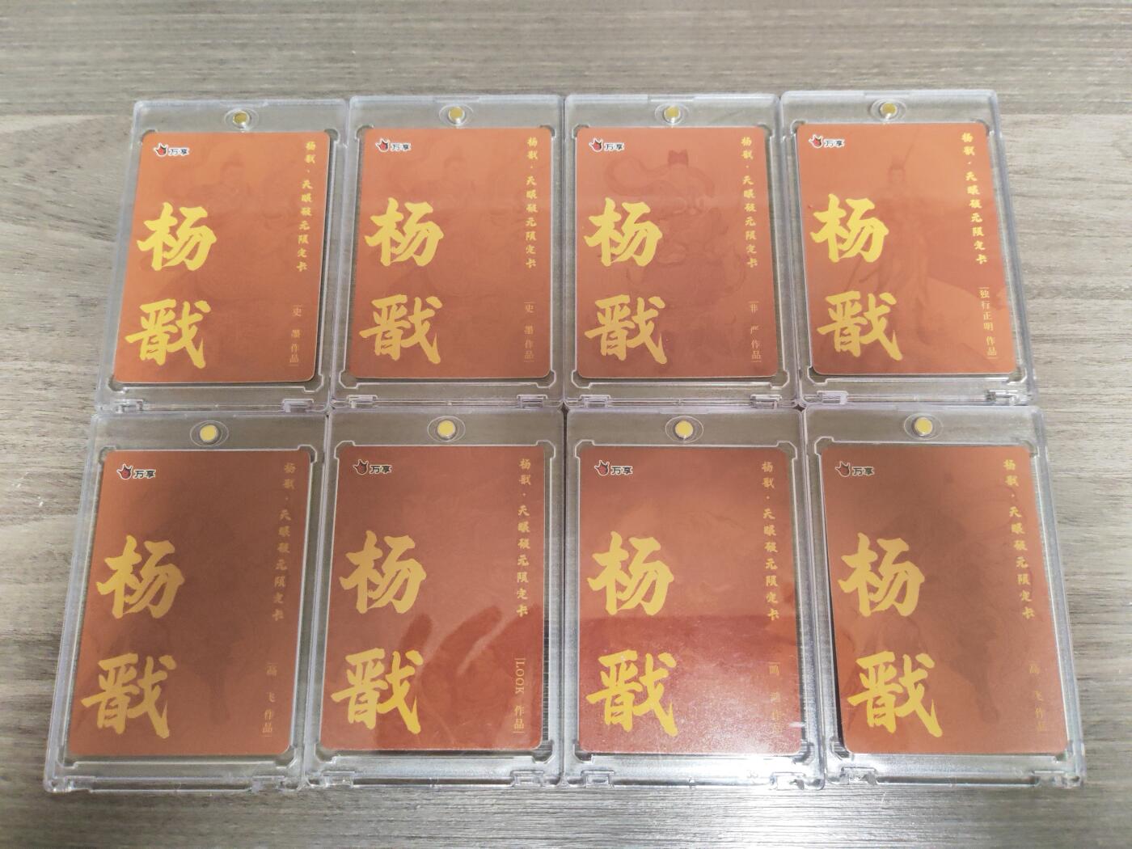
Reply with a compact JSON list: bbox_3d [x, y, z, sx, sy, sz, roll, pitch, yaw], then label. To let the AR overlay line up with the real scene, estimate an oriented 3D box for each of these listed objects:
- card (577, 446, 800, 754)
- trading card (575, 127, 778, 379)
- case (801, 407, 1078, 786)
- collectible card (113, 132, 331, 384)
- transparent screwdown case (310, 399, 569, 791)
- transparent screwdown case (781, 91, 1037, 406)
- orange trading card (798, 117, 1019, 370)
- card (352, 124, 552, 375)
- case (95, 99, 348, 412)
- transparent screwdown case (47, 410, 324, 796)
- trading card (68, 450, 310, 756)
[{"bbox_3d":[0.036,0.050,0.259,0.063,0.001,0.088,1,76,1],"label":"card"},{"bbox_3d":[0.035,-0.057,0.286,0.063,0.001,0.088,0,76,1],"label":"trading card"},{"bbox_3d":[0.107,0.047,0.259,0.072,0.008,0.108,0,76,1],"label":"case"},{"bbox_3d":[-0.111,-0.056,0.287,0.063,0.001,0.088,-1,76,0],"label":"collectible card"},{"bbox_3d":[-0.036,0.048,0.260,0.072,0.007,0.108,0,76,1],"label":"transparent screwdown case"},{"bbox_3d":[0.107,-0.058,0.285,0.072,0.008,0.108,0,76,1],"label":"transparent screwdown case"},{"bbox_3d":[0.109,-0.058,0.285,0.063,0.001,0.088,0,76,1],"label":"orange trading card"},{"bbox_3d":[-0.036,-0.057,0.286,0.063,0.001,0.088,0,76,1],"label":"card"},{"bbox_3d":[-0.108,-0.055,0.287,0.072,0.008,0.108,0,76,0],"label":"case"},{"bbox_3d":[-0.108,0.050,0.261,0.072,0.008,0.108,0,76,0],"label":"transparent screwdown case"},{"bbox_3d":[-0.110,0.051,0.260,0.063,0.001,0.088,0,76,0],"label":"trading card"}]

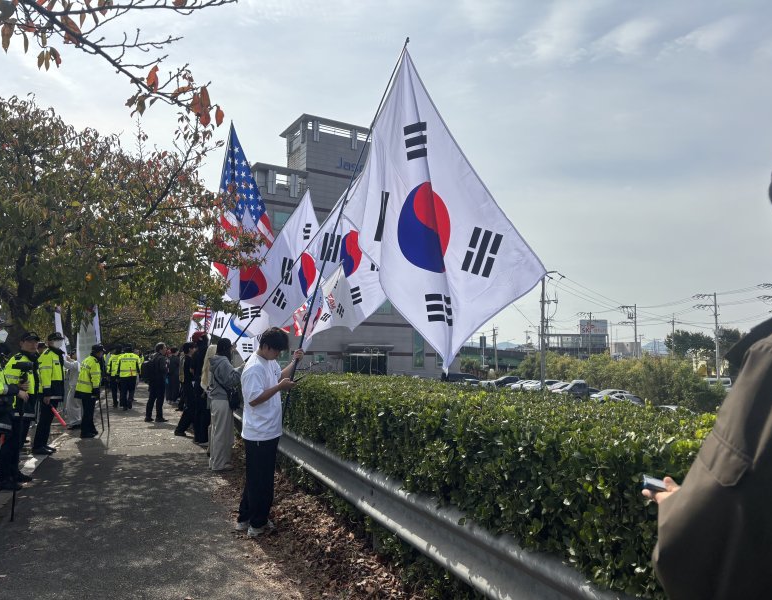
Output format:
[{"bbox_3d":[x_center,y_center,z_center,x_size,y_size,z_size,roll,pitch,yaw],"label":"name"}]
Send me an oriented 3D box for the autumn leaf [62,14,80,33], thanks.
[{"bbox_3d":[-1.076,-0.942,2.050,0.066,0.068,0.035,3,-6,-27],"label":"autumn leaf"}]

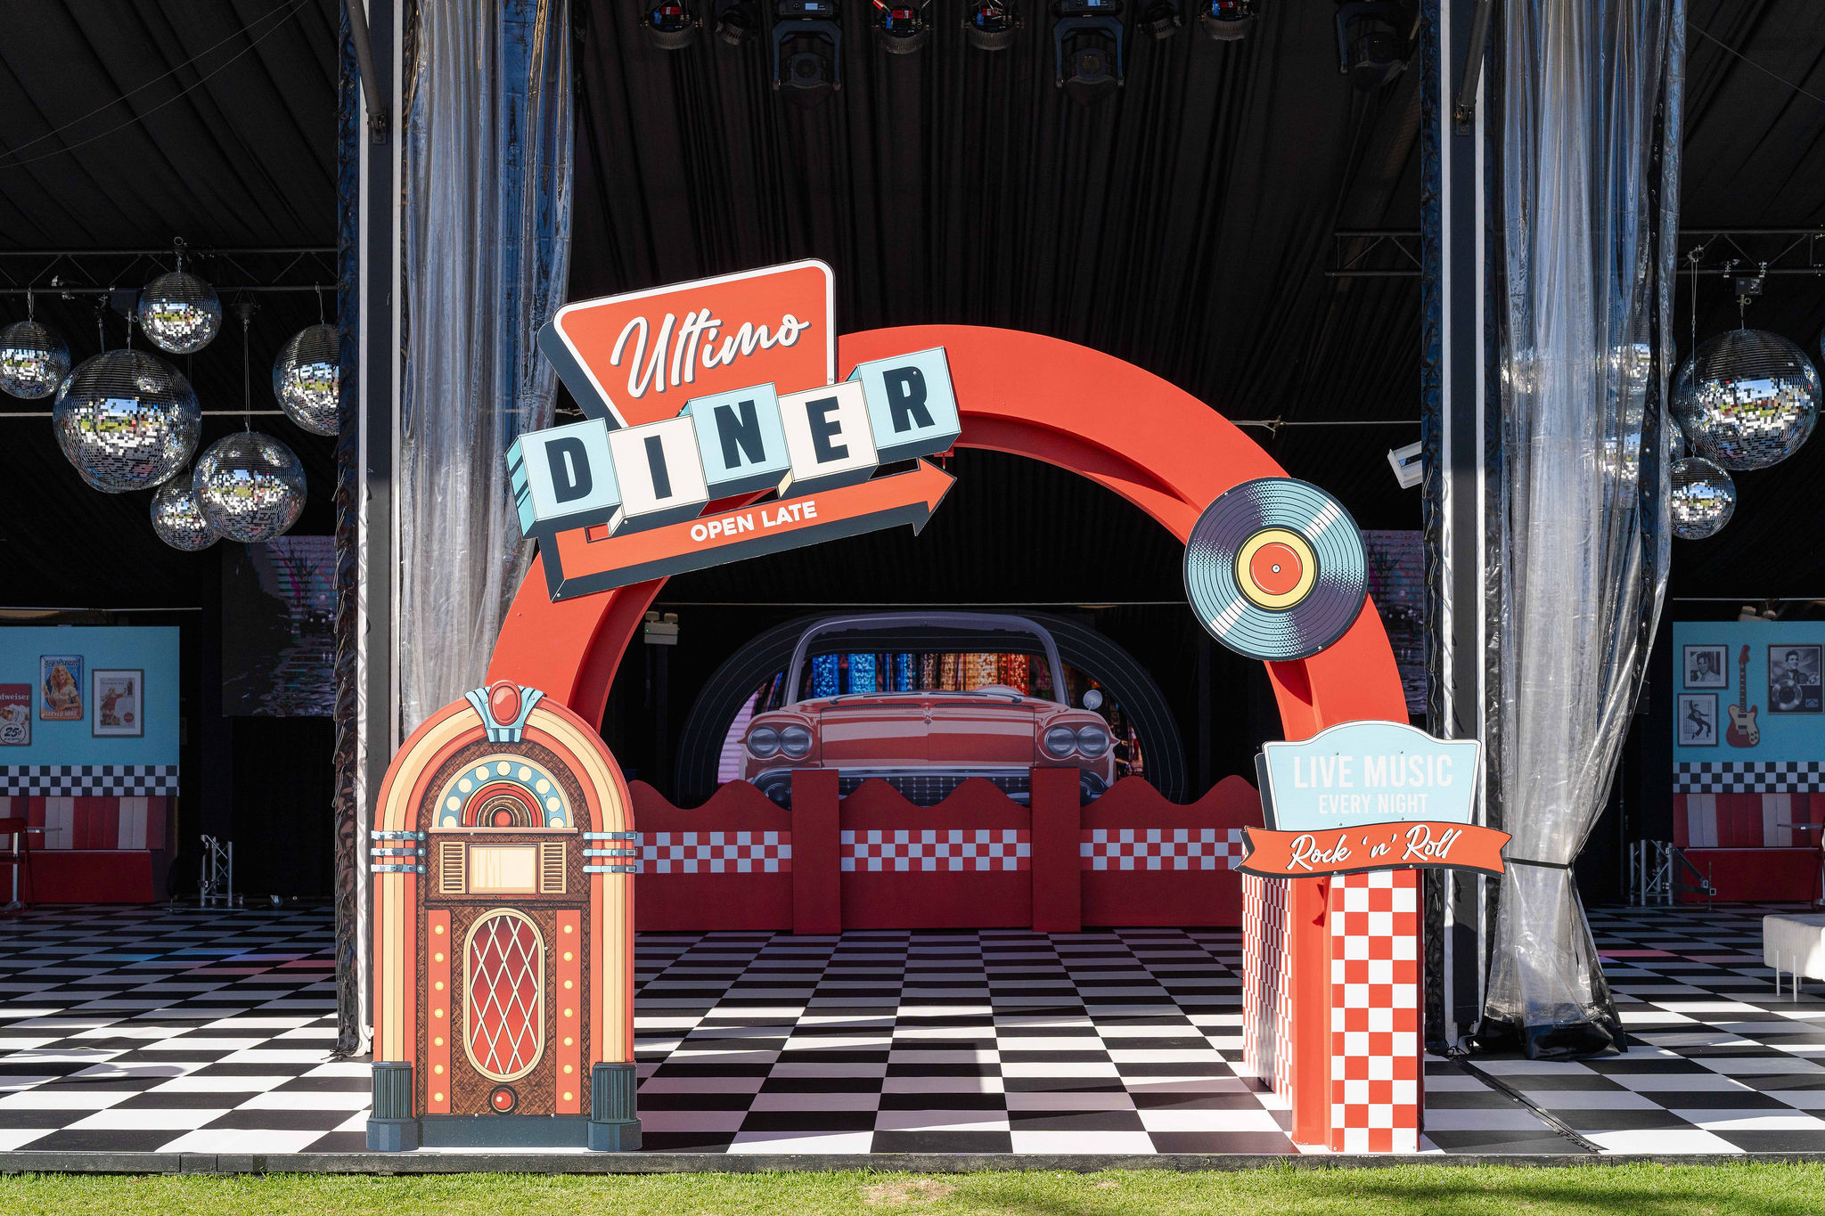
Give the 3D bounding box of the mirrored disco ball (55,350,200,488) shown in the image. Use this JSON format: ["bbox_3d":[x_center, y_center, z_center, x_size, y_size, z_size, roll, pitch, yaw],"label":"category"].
[{"bbox_3d":[-5.539,-1.325,17.880,1.000,1.000,1.000,0,-2,0],"label":"mirrored disco ball"}]

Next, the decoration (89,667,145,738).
[{"bbox_3d":[-6.939,0.838,22.150,0.451,0.600,0.030,0,-2,1],"label":"decoration"}]

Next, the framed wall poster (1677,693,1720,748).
[{"bbox_3d":[6.810,0.976,21.950,0.356,0.468,0.030,0,-2,1],"label":"framed wall poster"}]

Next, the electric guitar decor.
[{"bbox_3d":[7.193,0.766,21.950,0.300,0.905,0.050,0,-2,1],"label":"electric guitar decor"}]

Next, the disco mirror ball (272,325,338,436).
[{"bbox_3d":[-3.847,-1.504,16.700,0.735,0.735,0.735,0,-2,1],"label":"disco mirror ball"}]

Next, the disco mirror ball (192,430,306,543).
[{"bbox_3d":[-4.318,-0.789,16.500,0.725,0.725,0.725,0,-2,0],"label":"disco mirror ball"}]

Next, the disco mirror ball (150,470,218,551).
[{"bbox_3d":[-4.811,-0.647,16.900,0.530,0.530,0.530,0,-2,1],"label":"disco mirror ball"}]

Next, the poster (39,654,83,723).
[{"bbox_3d":[-7.498,0.707,22.300,0.388,0.577,0.025,0,-2,1],"label":"poster"}]

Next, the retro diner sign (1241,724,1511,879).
[{"bbox_3d":[1.640,0.682,9.010,0.978,0.563,0.050,0,-2,1],"label":"retro diner sign"}]

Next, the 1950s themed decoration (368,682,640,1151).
[{"bbox_3d":[-1.442,1.091,8.950,0.955,1.650,0.090,0,-2,1],"label":"1950s themed decoration"}]

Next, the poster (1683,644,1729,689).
[{"bbox_3d":[6.947,0.518,22.200,0.390,0.395,0.025,0,-2,1],"label":"poster"}]

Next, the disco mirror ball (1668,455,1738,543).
[{"bbox_3d":[4.968,-0.692,16.100,0.520,0.520,0.520,0,-2,1],"label":"disco mirror ball"}]

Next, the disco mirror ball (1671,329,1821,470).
[{"bbox_3d":[5.882,-1.468,17.900,1.000,1.000,1.000,0,-2,1],"label":"disco mirror ball"}]

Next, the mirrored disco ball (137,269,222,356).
[{"bbox_3d":[-4.536,-1.829,15.700,0.500,0.500,0.500,0,-2,0],"label":"mirrored disco ball"}]

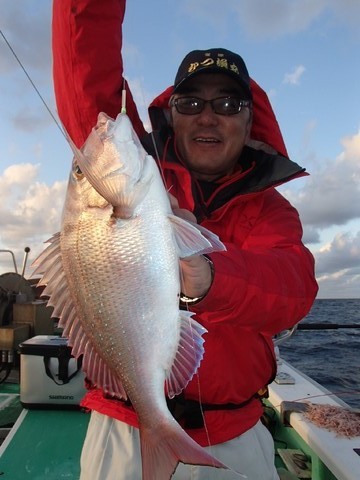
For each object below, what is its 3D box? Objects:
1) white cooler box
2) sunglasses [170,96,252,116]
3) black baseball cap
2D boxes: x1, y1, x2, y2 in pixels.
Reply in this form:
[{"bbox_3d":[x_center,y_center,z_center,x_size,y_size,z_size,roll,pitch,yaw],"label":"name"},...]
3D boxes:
[{"bbox_3d":[-0.536,0.625,1.885,0.380,0.280,0.280,2,-9,-8],"label":"white cooler box"},{"bbox_3d":[0.072,-0.268,0.847,0.148,0.045,0.145,0,3,8],"label":"sunglasses"},{"bbox_3d":[0.073,-0.357,0.852,0.175,0.140,0.260,0,3,8],"label":"black baseball cap"}]

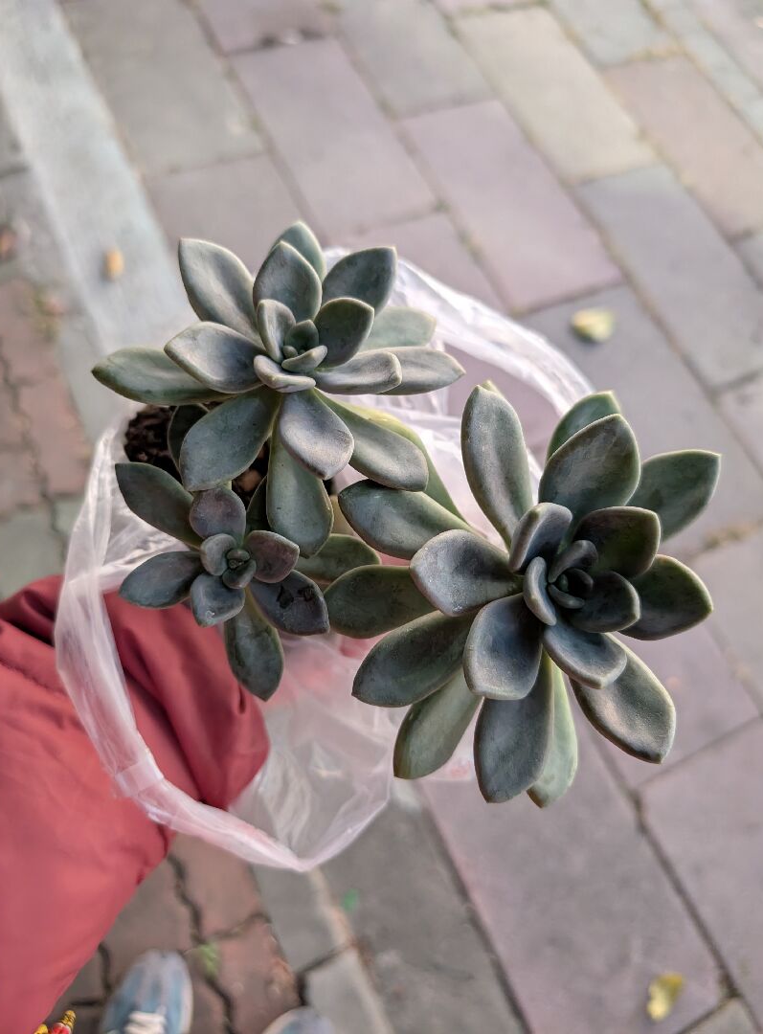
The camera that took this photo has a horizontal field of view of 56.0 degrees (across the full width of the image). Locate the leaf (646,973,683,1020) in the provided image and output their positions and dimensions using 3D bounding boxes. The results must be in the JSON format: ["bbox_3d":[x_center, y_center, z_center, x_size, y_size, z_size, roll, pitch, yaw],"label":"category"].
[{"bbox_3d":[0.389,0.655,0.988,0.066,0.014,0.038,-40,79,-22],"label":"leaf"}]

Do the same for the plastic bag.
[{"bbox_3d":[-0.020,0.025,0.385,0.280,0.190,0.290,0,68,-10],"label":"plastic bag"}]

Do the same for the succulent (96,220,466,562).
[{"bbox_3d":[-0.039,-0.055,0.295,0.148,0.085,0.148,0,68,-10],"label":"succulent"}]

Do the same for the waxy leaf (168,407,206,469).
[{"bbox_3d":[-0.086,-0.035,0.320,0.022,0.016,0.034,13,66,-4],"label":"waxy leaf"}]

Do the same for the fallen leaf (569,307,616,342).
[{"bbox_3d":[0.424,-0.384,1.430,0.084,0.018,0.060,-3,68,-11],"label":"fallen leaf"}]

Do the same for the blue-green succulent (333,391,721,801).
[{"bbox_3d":[0.060,0.025,0.290,0.169,0.088,0.169,0,68,-19],"label":"blue-green succulent"}]

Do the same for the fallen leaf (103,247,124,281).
[{"bbox_3d":[-0.487,-0.463,1.308,0.027,0.012,0.055,-4,68,-11],"label":"fallen leaf"}]

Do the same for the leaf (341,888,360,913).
[{"bbox_3d":[-0.042,0.519,0.972,0.018,0.008,0.028,22,66,0],"label":"leaf"}]

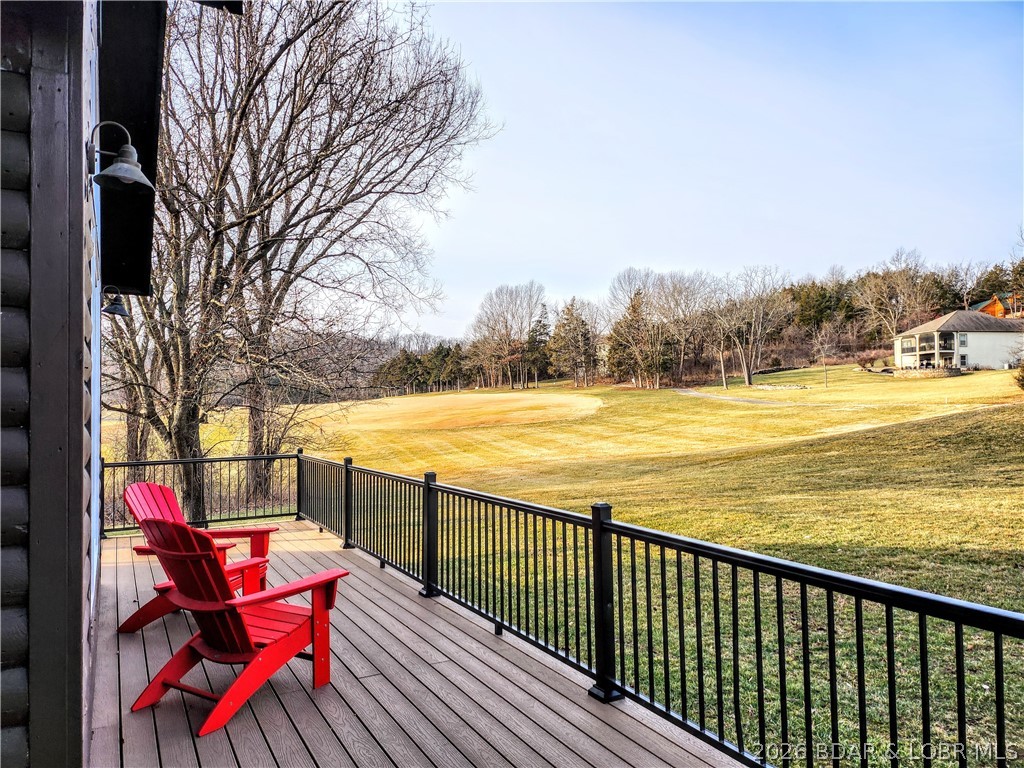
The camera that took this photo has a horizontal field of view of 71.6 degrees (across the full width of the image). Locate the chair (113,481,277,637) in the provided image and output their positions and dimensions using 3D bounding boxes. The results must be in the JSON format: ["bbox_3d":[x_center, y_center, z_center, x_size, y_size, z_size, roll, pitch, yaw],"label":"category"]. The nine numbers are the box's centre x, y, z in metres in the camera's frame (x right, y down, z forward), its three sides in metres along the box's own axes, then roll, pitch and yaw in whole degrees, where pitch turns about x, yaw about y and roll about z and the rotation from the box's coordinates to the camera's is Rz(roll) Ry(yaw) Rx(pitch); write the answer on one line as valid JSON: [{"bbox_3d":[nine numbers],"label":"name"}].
[{"bbox_3d":[-2.273,1.222,5.176,0.885,0.980,0.800,-1,-2,4],"label":"chair"}]

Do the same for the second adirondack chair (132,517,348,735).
[{"bbox_3d":[-1.484,1.170,3.845,0.800,0.980,0.885,-2,-2,32],"label":"second adirondack chair"}]

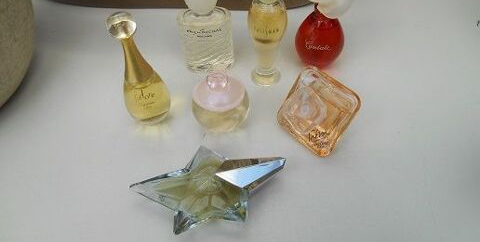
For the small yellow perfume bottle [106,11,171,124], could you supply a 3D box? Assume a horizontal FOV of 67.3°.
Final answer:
[{"bbox_3d":[-0.057,-0.027,0.202,0.028,0.071,0.027,-14,49,-9],"label":"small yellow perfume bottle"}]

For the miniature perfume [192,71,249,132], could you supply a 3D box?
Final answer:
[{"bbox_3d":[-0.012,-0.012,0.208,0.033,0.038,0.033,-6,48,-2],"label":"miniature perfume"}]

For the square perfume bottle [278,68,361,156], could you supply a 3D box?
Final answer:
[{"bbox_3d":[0.045,-0.007,0.204,0.048,0.022,0.055,-5,66,-1],"label":"square perfume bottle"}]

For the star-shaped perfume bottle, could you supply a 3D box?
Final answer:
[{"bbox_3d":[-0.015,0.029,0.183,0.081,0.021,0.047,-9,48,-5],"label":"star-shaped perfume bottle"}]

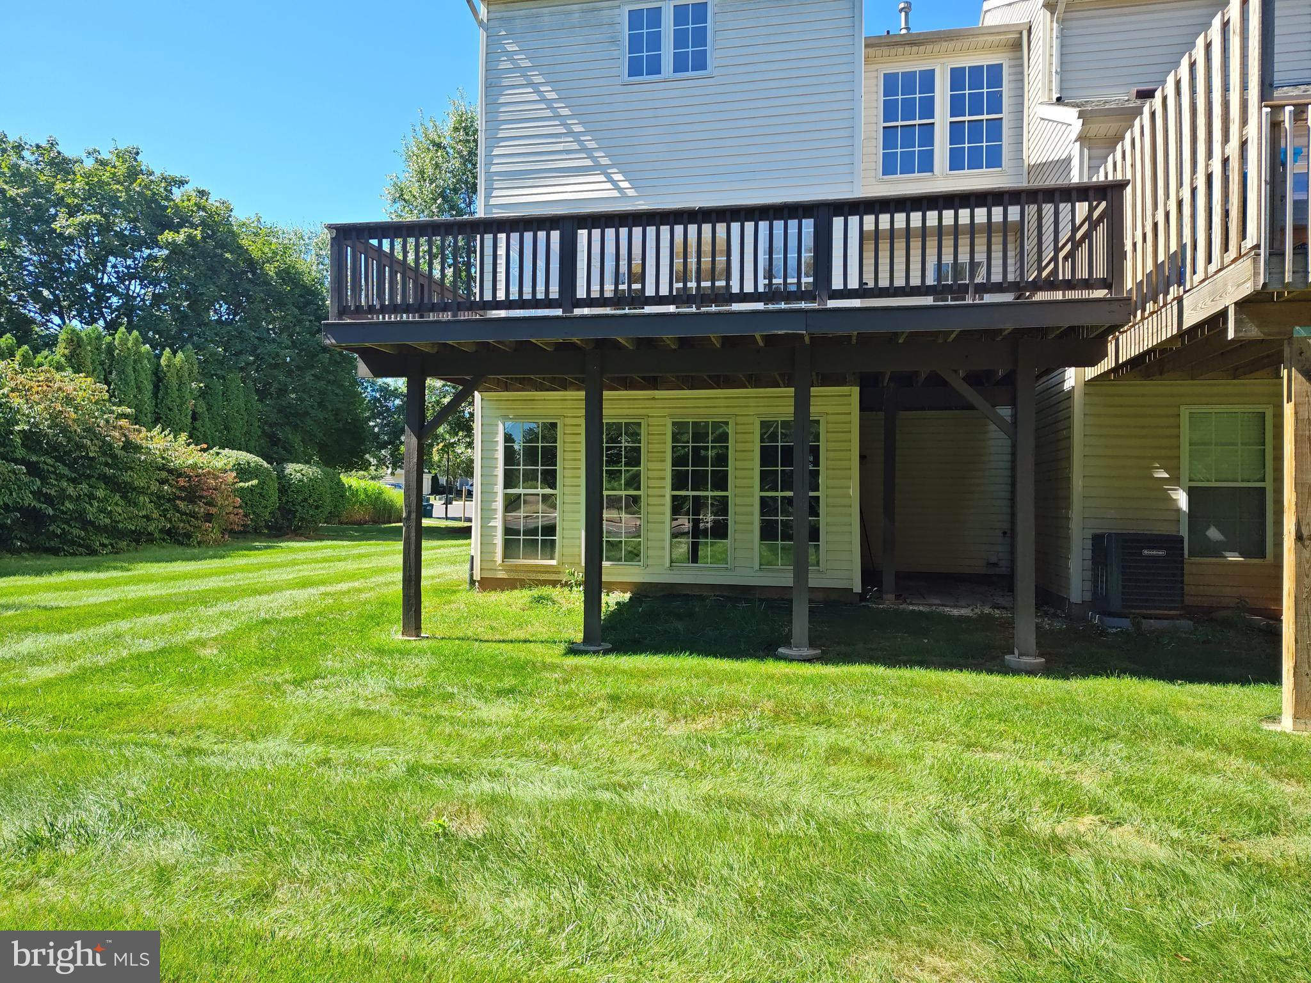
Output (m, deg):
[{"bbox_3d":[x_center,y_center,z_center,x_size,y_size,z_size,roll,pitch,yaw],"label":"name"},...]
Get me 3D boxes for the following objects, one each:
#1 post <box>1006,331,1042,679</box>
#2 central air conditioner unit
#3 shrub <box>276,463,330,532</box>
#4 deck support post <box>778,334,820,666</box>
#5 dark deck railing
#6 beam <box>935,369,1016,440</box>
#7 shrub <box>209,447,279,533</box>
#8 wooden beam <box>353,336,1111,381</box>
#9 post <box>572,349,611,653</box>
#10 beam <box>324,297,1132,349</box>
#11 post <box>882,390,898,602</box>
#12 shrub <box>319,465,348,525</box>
[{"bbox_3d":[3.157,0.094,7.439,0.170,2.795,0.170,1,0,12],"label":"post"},{"bbox_3d":[4.958,0.840,8.984,0.670,0.823,0.670,1,0,12],"label":"central air conditioner unit"},{"bbox_3d":[-11.309,0.214,28.000,1.850,2.305,1.850,1,0,-22],"label":"shrub"},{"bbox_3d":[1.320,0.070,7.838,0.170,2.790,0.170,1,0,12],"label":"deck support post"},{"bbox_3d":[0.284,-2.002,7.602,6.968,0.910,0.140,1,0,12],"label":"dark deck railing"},{"bbox_3d":[2.790,-0.770,7.523,0.085,0.850,0.080,-45,-9,9],"label":"beam"},{"bbox_3d":[-12.666,-0.016,26.500,2.350,2.617,2.300,1,0,-26],"label":"shrub"},{"bbox_3d":[0.415,-1.213,8.076,6.965,0.245,0.090,1,0,12],"label":"wooden beam"},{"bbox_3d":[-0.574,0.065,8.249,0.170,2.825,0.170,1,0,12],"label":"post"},{"bbox_3d":[0.286,-1.449,7.548,6.999,0.225,0.080,1,0,12],"label":"beam"},{"bbox_3d":[2.905,0.044,10.841,0.155,2.690,0.155,1,0,12],"label":"post"},{"bbox_3d":[-12.552,0.136,33.000,1.850,2.250,1.850,1,0,-21],"label":"shrub"}]

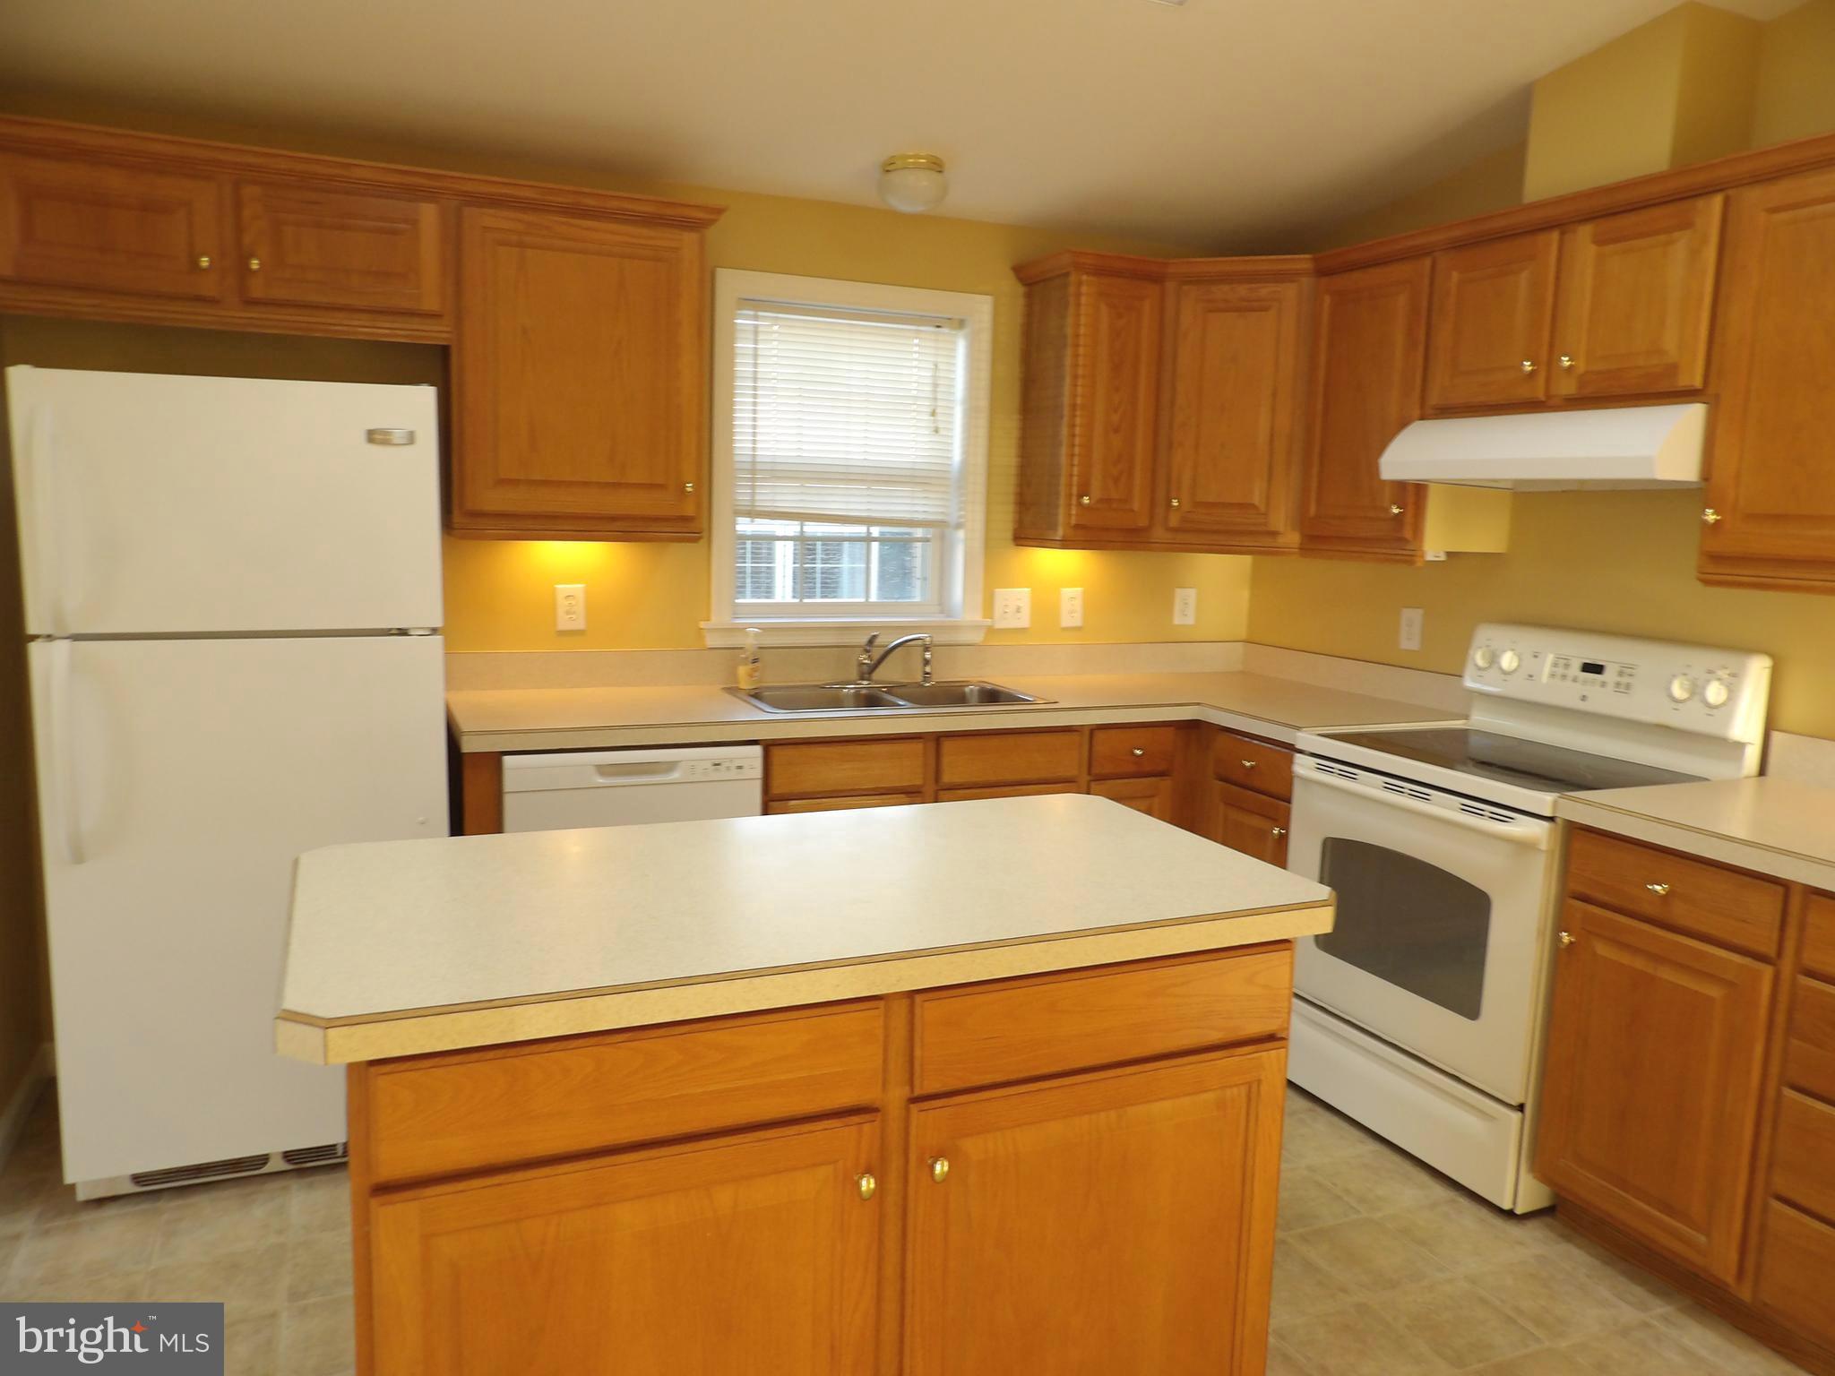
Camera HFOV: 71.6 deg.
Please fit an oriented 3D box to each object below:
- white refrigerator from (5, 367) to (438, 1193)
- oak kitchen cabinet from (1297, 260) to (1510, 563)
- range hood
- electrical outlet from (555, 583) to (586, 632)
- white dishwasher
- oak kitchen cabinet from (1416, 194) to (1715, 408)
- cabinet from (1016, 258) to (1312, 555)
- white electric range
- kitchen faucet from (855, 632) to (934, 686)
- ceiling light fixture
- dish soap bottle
[{"bbox_3d":[-1.461,0.171,2.847,0.720,1.650,0.760,-2,9,-23],"label":"white refrigerator"},{"bbox_3d":[1.342,-0.743,3.474,0.320,0.787,0.450,-2,9,-23],"label":"oak kitchen cabinet"},{"bbox_3d":[1.514,-0.547,2.926,0.450,0.160,0.755,-2,9,-23],"label":"range hood"},{"bbox_3d":[-0.947,-0.218,3.469,0.074,0.119,0.009,-2,9,-23],"label":"electrical outlet"},{"bbox_3d":[-0.783,0.527,3.306,0.600,0.860,0.605,-2,9,-23],"label":"white dishwasher"},{"bbox_3d":[1.582,-0.829,2.915,0.320,0.405,0.760,-2,9,-23],"label":"oak kitchen cabinet"},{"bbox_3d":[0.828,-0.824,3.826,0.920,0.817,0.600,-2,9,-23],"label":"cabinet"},{"bbox_3d":[1.373,0.474,3.011,0.665,1.185,0.757,-2,9,-23],"label":"white electric range"},{"bbox_3d":[-0.059,-0.079,3.651,0.255,0.165,0.065,7,9,31],"label":"kitchen faucet"},{"bbox_3d":[-0.018,-1.324,3.368,0.195,0.140,0.195,2,8,0],"label":"ceiling light fixture"},{"bbox_3d":[-0.473,-0.086,3.606,0.068,0.172,0.050,-6,11,-43],"label":"dish soap bottle"}]

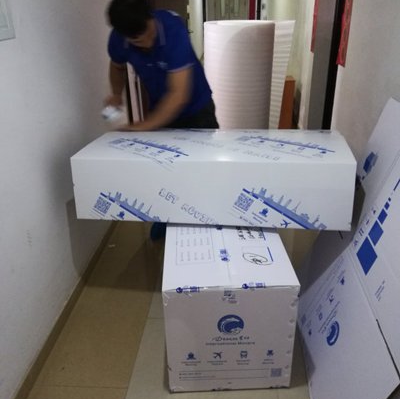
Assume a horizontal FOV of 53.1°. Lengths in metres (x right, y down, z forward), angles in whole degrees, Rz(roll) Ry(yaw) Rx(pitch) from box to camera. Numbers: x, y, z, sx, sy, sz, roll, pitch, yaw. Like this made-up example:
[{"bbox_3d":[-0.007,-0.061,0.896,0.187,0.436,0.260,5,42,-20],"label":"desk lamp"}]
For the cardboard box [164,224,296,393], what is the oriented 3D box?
[{"bbox_3d":[0.109,0.412,1.767,0.480,0.499,0.600,-2,24,-1],"label":"cardboard box"}]

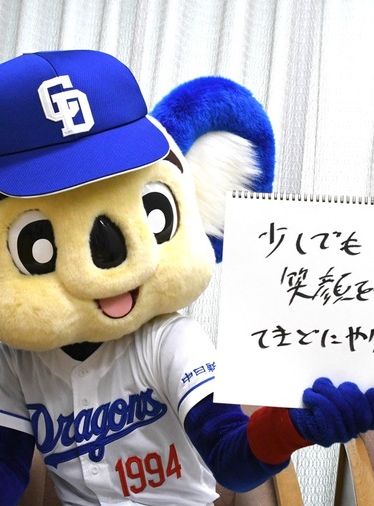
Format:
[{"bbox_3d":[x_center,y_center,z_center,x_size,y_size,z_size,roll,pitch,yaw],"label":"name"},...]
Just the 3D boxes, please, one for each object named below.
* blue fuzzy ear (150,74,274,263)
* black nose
[{"bbox_3d":[0.048,-0.153,1.630,0.250,0.340,0.130,-13,17,-14],"label":"blue fuzzy ear"},{"bbox_3d":[-0.123,-0.018,1.390,0.056,0.086,0.035,-13,17,-14],"label":"black nose"}]

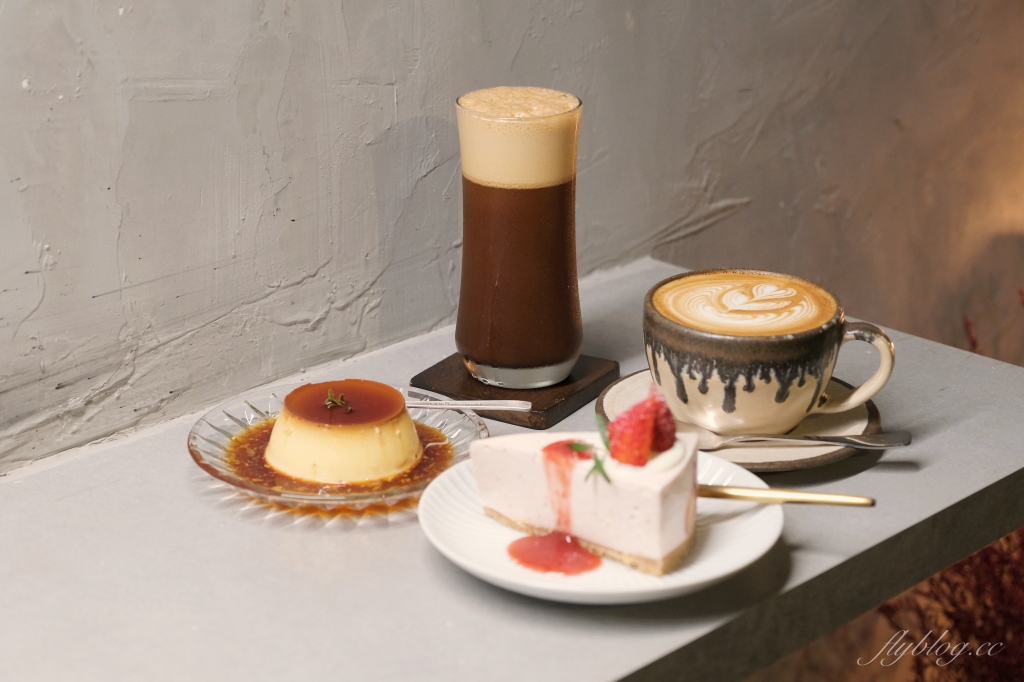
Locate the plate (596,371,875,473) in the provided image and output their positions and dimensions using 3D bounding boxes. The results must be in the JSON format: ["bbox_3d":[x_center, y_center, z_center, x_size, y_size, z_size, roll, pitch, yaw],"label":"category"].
[{"bbox_3d":[0.123,0.045,1.133,0.153,0.019,0.153,0,21,0],"label":"plate"}]

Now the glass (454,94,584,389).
[{"bbox_3d":[0.005,-0.057,1.174,0.073,0.158,0.073,0,21,0],"label":"glass"}]

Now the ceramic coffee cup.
[{"bbox_3d":[0.138,0.012,1.119,0.134,0.068,0.105,4,21,11],"label":"ceramic coffee cup"}]

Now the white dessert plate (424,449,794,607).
[{"bbox_3d":[0.043,0.092,1.005,0.176,0.022,0.176,0,21,0],"label":"white dessert plate"}]

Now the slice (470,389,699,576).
[{"bbox_3d":[0.036,0.053,0.999,0.108,0.083,0.070,8,22,21],"label":"slice"}]

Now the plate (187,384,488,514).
[{"bbox_3d":[-0.090,0.061,1.088,0.157,0.024,0.157,0,21,0],"label":"plate"}]

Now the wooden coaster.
[{"bbox_3d":[0.003,0.024,1.202,0.091,0.012,0.087,13,24,30],"label":"wooden coaster"}]

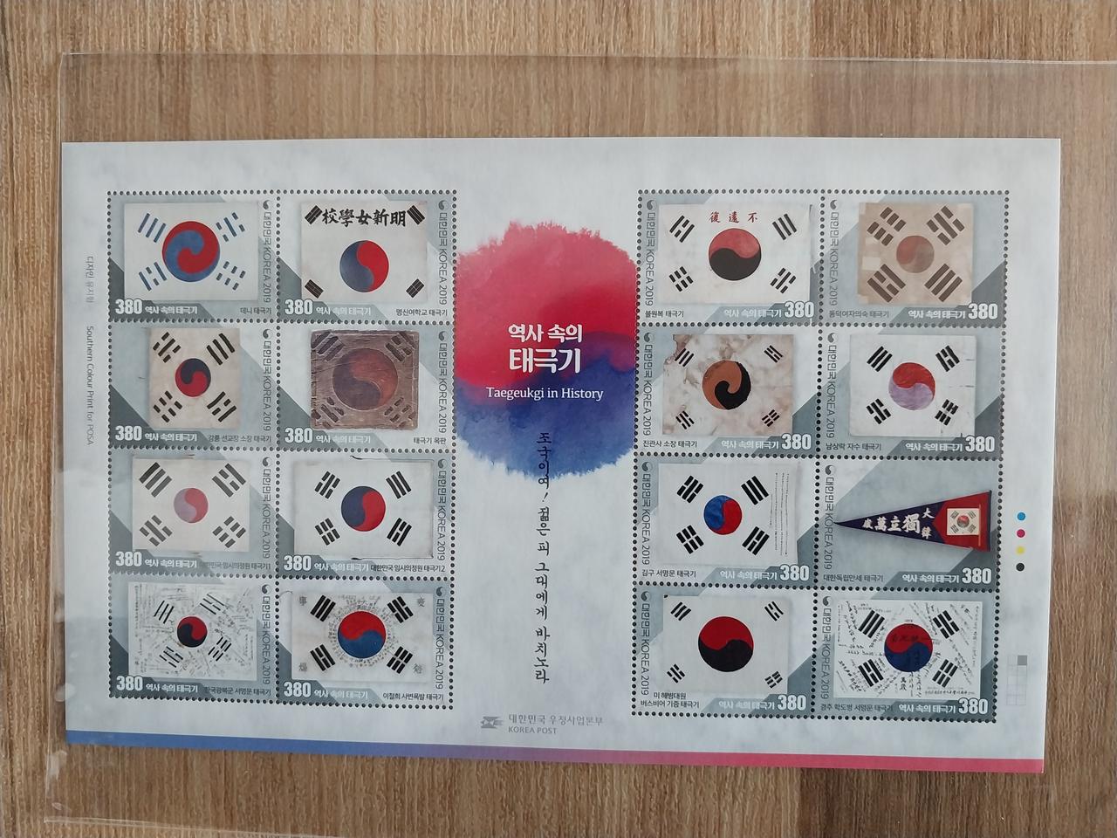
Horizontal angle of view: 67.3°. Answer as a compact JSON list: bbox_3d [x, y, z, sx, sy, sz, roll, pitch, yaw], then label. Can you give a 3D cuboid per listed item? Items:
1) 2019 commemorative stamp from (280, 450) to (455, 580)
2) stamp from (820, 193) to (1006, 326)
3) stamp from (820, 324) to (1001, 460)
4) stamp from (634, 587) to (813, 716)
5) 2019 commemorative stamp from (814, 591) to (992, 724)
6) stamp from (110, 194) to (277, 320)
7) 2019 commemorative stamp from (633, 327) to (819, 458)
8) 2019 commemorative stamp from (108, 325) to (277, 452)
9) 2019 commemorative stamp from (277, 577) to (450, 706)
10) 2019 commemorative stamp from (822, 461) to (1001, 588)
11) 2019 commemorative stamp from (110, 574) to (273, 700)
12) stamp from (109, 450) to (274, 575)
[{"bbox_3d":[-0.043,0.021,0.185,0.038,0.001,0.028,1,91,3],"label":"2019 commemorative stamp"},{"bbox_3d":[0.075,-0.034,0.178,0.038,0.001,0.028,1,91,3],"label":"stamp"},{"bbox_3d":[0.078,-0.006,0.185,0.040,0.001,0.029,1,91,3],"label":"stamp"},{"bbox_3d":[0.036,0.050,0.182,0.038,0.001,0.028,1,91,3],"label":"stamp"},{"bbox_3d":[0.074,0.050,0.180,0.038,0.001,0.028,1,91,3],"label":"2019 commemorative stamp"},{"bbox_3d":[-0.080,-0.036,0.185,0.038,0.001,0.028,1,91,3],"label":"stamp"},{"bbox_3d":[0.038,-0.006,0.187,0.040,0.001,0.029,1,91,3],"label":"2019 commemorative stamp"},{"bbox_3d":[-0.084,-0.008,0.193,0.040,0.001,0.029,1,91,3],"label":"2019 commemorative stamp"},{"bbox_3d":[-0.043,0.049,0.185,0.038,0.001,0.028,1,91,3],"label":"2019 commemorative stamp"},{"bbox_3d":[0.077,0.023,0.186,0.040,0.001,0.029,1,91,3],"label":"2019 commemorative stamp"},{"bbox_3d":[-0.084,0.051,0.194,0.040,0.001,0.029,1,91,3],"label":"2019 commemorative stamp"},{"bbox_3d":[-0.084,0.021,0.193,0.040,0.001,0.029,1,91,3],"label":"stamp"}]

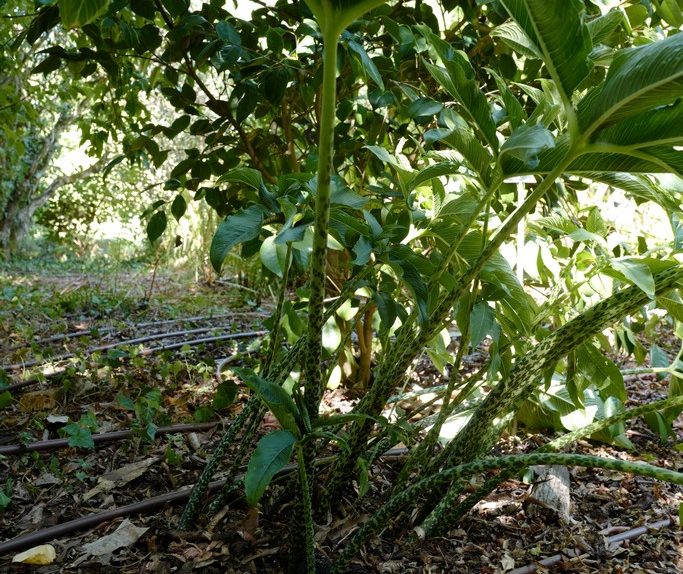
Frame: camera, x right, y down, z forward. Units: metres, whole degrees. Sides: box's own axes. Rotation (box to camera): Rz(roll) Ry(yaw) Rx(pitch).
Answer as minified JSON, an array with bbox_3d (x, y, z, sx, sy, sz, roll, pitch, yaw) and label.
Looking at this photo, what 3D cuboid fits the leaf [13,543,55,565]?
[{"bbox_3d":[-0.489,0.427,1.270,0.069,0.019,0.045,0,3,-10],"label":"leaf"}]

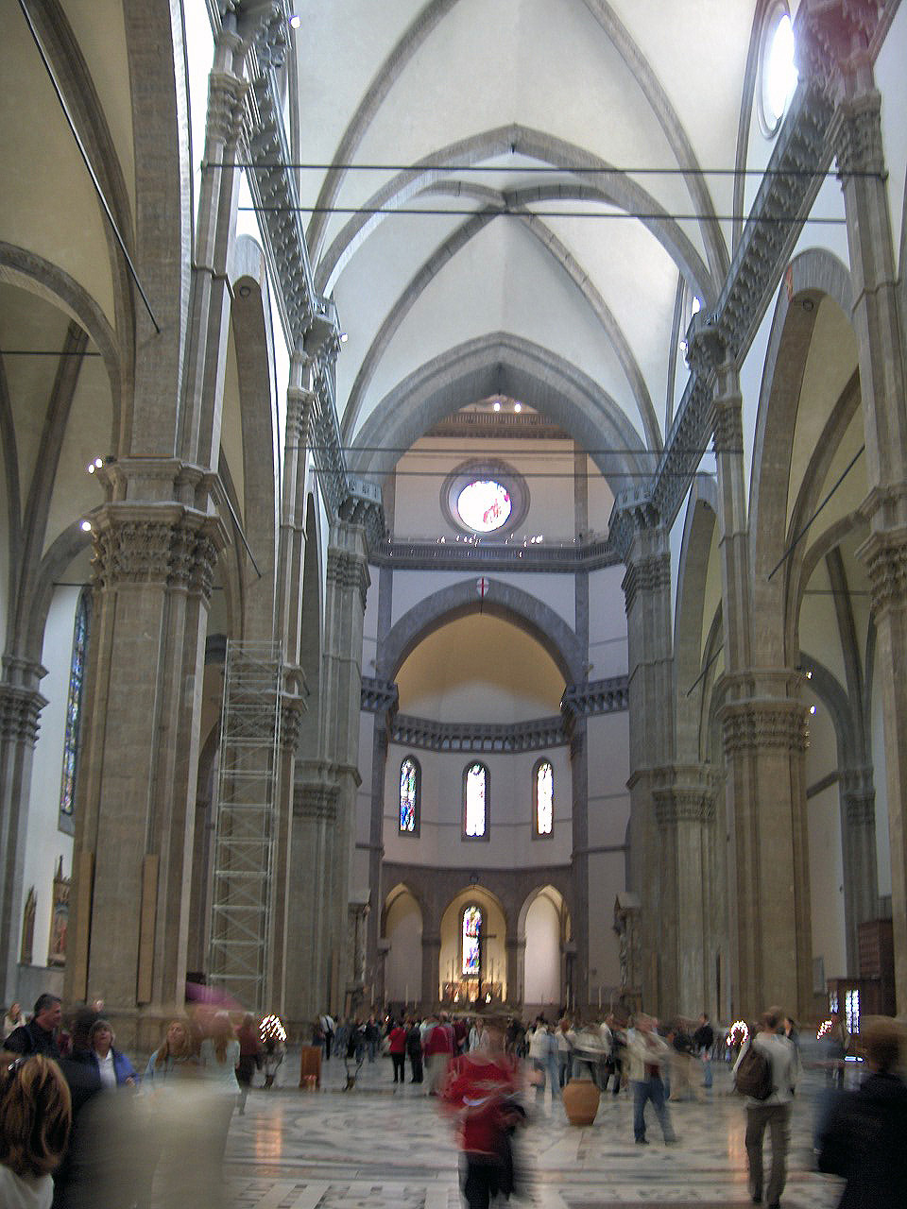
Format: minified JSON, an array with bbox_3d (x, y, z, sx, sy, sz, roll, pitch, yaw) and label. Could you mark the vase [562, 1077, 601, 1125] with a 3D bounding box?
[{"bbox_3d":[2.038,8.004,21.885,0.610,0.652,0.610,1,-17,0],"label":"vase"}]

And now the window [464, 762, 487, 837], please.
[{"bbox_3d":[2.063,18.902,132.209,2.150,7.340,0.300,1,-17,0],"label":"window"}]

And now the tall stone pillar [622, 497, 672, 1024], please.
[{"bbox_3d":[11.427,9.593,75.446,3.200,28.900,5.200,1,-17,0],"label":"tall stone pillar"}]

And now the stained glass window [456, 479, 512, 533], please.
[{"bbox_3d":[2.754,-9.084,126.070,5.000,5.180,0.300,1,-17,0],"label":"stained glass window"}]

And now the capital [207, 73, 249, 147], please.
[{"bbox_3d":[-6.434,-13.581,39.220,1.100,2.390,2.200,1,-17,0],"label":"capital"}]

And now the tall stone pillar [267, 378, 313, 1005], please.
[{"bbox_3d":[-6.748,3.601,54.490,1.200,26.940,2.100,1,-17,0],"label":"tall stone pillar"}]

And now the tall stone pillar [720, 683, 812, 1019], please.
[{"bbox_3d":[11.949,10.181,52.526,3.100,14.170,3.000,1,-17,0],"label":"tall stone pillar"}]

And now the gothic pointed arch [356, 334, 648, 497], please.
[{"bbox_3d":[2.652,-10.454,80.811,17.300,10.400,4.200,1,-17,0],"label":"gothic pointed arch"}]

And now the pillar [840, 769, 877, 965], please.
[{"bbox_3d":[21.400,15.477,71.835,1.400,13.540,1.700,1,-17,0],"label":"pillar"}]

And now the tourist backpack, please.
[{"bbox_3d":[2.735,4.230,12.401,0.330,0.540,0.240,-9,-19,29],"label":"tourist backpack"}]

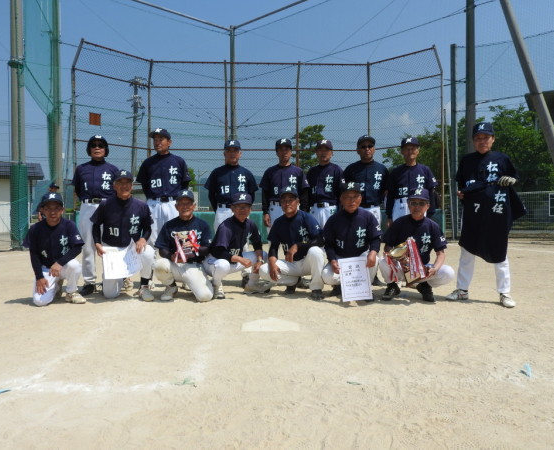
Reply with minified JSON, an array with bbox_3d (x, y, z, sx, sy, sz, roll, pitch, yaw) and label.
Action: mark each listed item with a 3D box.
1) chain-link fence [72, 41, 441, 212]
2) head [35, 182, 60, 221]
[{"bbox_3d":[-0.420,-2.280,13.800,9.900,4.950,2.050,0,1,-4],"label":"chain-link fence"},{"bbox_3d":[-2.170,-0.170,4.650,0.220,0.320,0.250,-1,1,-22],"label":"head"}]

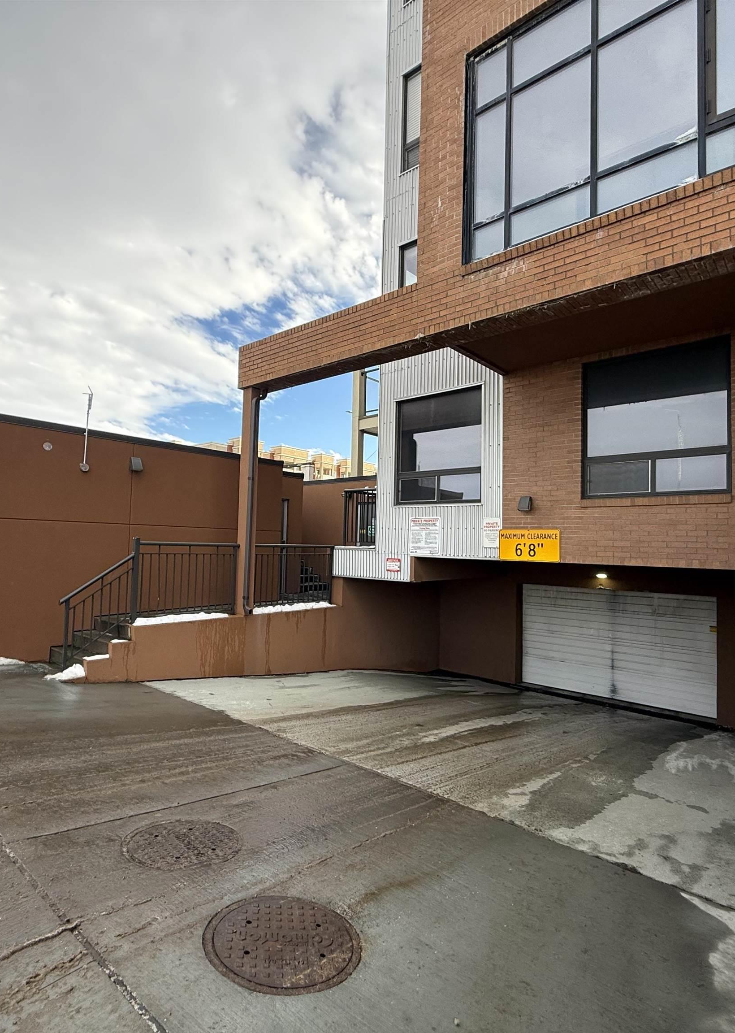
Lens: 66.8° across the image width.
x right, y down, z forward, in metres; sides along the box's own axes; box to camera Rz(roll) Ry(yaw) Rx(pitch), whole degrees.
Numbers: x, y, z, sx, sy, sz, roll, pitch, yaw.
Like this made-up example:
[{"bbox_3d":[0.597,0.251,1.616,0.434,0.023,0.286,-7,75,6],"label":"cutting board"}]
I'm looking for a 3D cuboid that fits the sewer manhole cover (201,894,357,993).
[{"bbox_3d":[-0.355,1.806,2.351,0.670,0.050,0.670,6,-8,1],"label":"sewer manhole cover"}]

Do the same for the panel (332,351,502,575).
[{"bbox_3d":[0.688,-0.791,9.230,3.371,3.774,0.100,-1,-4,41],"label":"panel"}]

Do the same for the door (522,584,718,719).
[{"bbox_3d":[4.465,2.353,10.258,3.455,1.986,0.100,-1,-4,41],"label":"door"}]

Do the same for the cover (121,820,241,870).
[{"bbox_3d":[-1.057,1.888,3.189,0.670,0.050,0.670,-1,-11,41],"label":"cover"}]

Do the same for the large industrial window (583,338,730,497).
[{"bbox_3d":[3.507,-1.136,6.867,1.678,1.799,0.100,-1,-4,41],"label":"large industrial window"}]

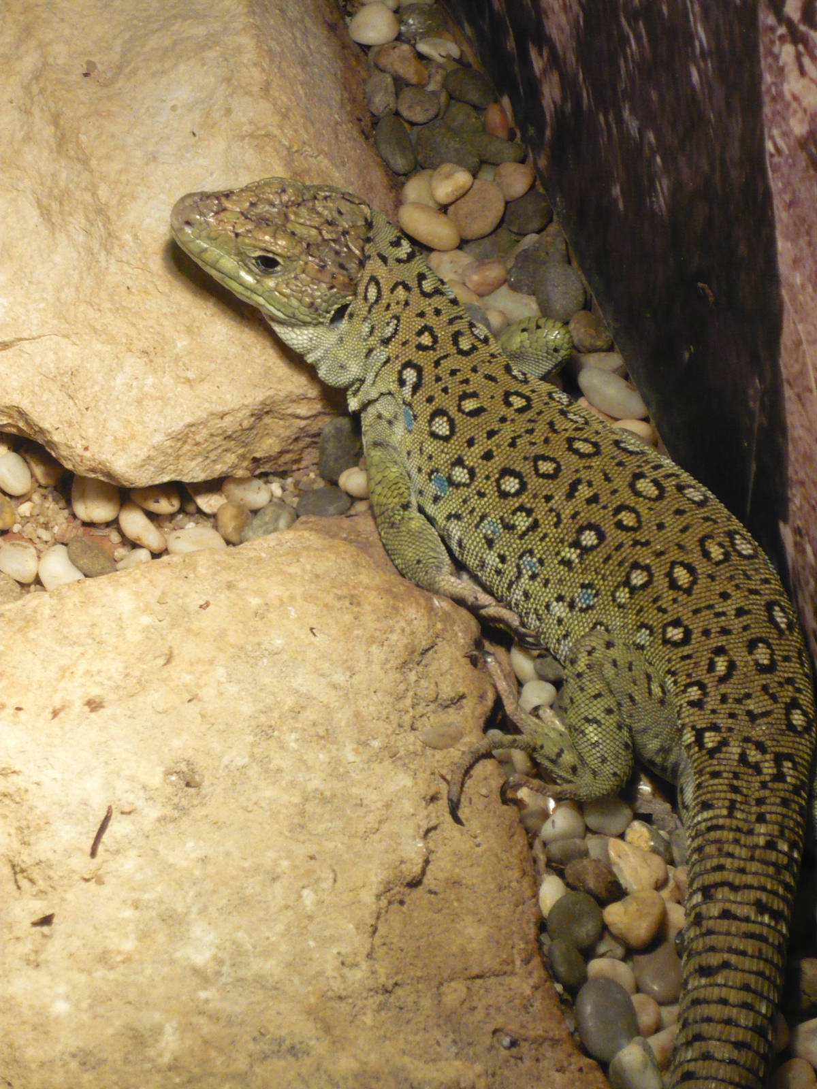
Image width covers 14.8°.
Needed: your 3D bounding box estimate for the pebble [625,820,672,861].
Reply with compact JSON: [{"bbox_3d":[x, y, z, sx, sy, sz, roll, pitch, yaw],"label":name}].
[{"bbox_3d":[0.063,0.077,0.820,0.010,0.007,0.015,-30,54,-24],"label":"pebble"}]

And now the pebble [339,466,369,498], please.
[{"bbox_3d":[-0.015,-0.018,0.906,0.010,0.007,0.011,-26,53,-21],"label":"pebble"}]

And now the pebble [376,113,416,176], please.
[{"bbox_3d":[-0.004,-0.118,0.930,0.011,0.010,0.022,-13,51,-7],"label":"pebble"}]

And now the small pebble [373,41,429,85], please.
[{"bbox_3d":[-0.002,-0.146,0.953,0.009,0.010,0.021,-39,58,-25],"label":"small pebble"}]

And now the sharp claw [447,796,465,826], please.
[{"bbox_3d":[0.011,0.064,0.752,0.002,0.003,0.008,-28,72,-18],"label":"sharp claw"}]

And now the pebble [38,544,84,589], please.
[{"bbox_3d":[-0.097,0.007,0.884,0.013,0.009,0.018,-17,50,-14],"label":"pebble"}]

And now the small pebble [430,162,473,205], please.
[{"bbox_3d":[0.013,-0.105,0.911,0.011,0.009,0.015,23,55,21],"label":"small pebble"}]

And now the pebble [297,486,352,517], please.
[{"bbox_3d":[-0.026,-0.013,0.952,0.017,0.009,0.012,-6,50,-1],"label":"pebble"}]

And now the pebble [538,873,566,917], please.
[{"bbox_3d":[0.037,0.090,0.809,0.008,0.006,0.014,-1,48,-1],"label":"pebble"}]

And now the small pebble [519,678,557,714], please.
[{"bbox_3d":[0.035,0.041,0.853,0.010,0.007,0.012,19,51,16],"label":"small pebble"}]

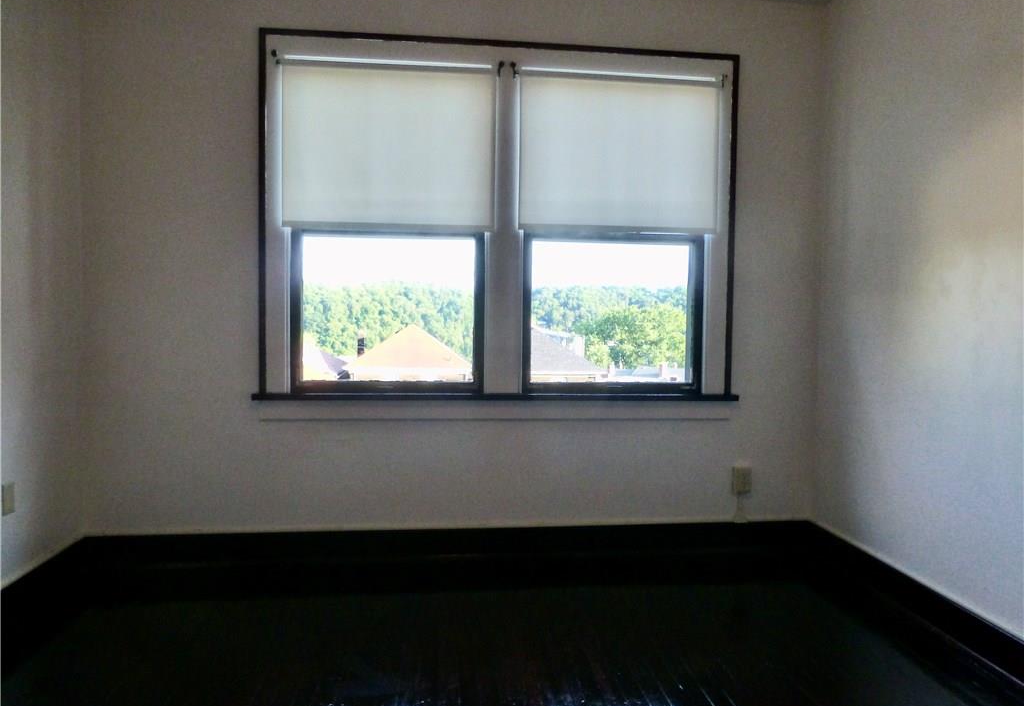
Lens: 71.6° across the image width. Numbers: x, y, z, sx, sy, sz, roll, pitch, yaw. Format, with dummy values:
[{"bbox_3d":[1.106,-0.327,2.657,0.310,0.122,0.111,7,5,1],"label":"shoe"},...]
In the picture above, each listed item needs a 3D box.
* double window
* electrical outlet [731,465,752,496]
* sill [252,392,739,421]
[{"bbox_3d":[-0.026,-0.599,3.291,2.247,1.633,0.120,0,3,-6],"label":"double window"},{"bbox_3d":[1.132,0.624,3.439,0.075,0.118,0.040,0,3,-6],"label":"electrical outlet"},{"bbox_3d":[-0.035,0.255,3.313,2.263,0.126,0.110,0,3,-6],"label":"sill"}]

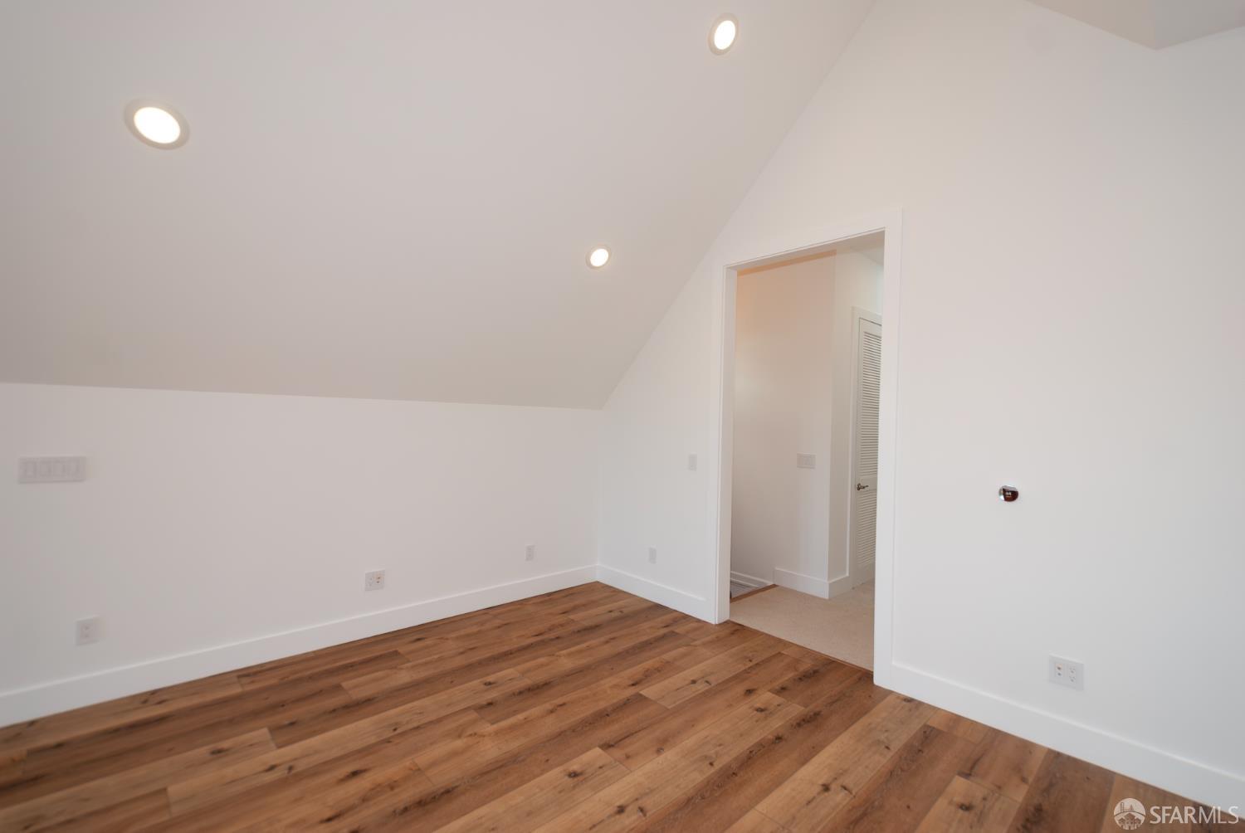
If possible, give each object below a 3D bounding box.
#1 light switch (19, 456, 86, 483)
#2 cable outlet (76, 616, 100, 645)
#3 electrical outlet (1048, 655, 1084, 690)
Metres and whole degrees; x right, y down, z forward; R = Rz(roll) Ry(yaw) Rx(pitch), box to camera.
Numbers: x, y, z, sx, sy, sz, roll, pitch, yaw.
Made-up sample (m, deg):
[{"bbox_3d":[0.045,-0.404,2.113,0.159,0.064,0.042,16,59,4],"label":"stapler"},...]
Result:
[{"bbox_3d":[-2.580,0.242,2.354,0.207,0.116,0.010,2,-1,-43],"label":"light switch"},{"bbox_3d":[-2.506,1.010,2.435,0.073,0.116,0.010,2,-1,-43],"label":"cable outlet"},{"bbox_3d":[1.958,1.133,2.290,0.010,0.116,0.116,2,-1,-43],"label":"electrical outlet"}]

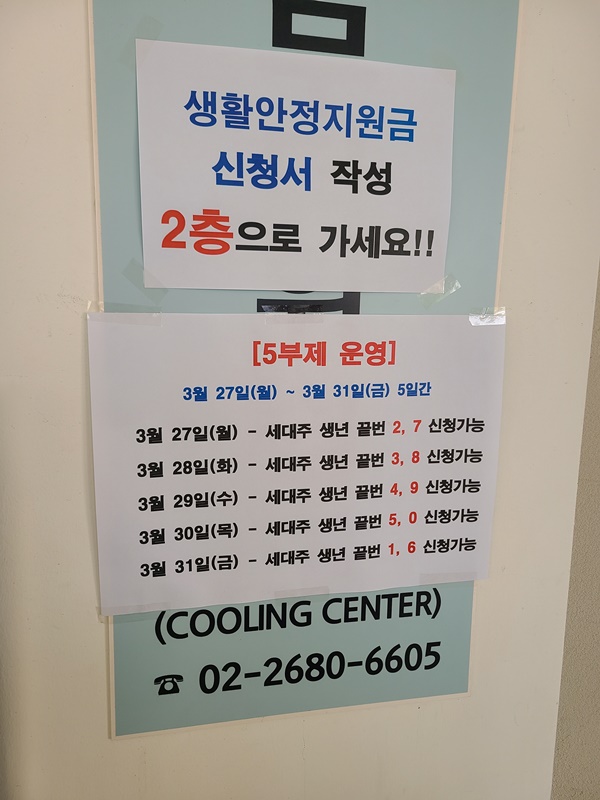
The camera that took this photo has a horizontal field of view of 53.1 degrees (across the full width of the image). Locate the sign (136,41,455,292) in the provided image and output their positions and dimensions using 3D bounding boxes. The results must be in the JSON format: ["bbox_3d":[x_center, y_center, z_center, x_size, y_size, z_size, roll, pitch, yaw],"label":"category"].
[{"bbox_3d":[0.005,-0.210,0.563,0.297,0.210,0.005,-1,10,-12],"label":"sign"}]

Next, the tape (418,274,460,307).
[{"bbox_3d":[0.143,-0.111,0.611,0.045,0.019,0.003,-34,15,-5],"label":"tape"}]

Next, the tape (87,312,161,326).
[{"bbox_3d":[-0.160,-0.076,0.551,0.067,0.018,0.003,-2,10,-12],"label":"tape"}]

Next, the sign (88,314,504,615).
[{"bbox_3d":[0.011,0.063,0.611,0.420,0.297,0.005,-1,10,-12],"label":"sign"}]

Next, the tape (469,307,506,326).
[{"bbox_3d":[0.196,-0.086,0.627,0.043,0.020,0.003,-2,10,-12],"label":"tape"}]

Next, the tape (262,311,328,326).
[{"bbox_3d":[-0.004,-0.081,0.584,0.065,0.018,0.003,-2,10,-12],"label":"tape"}]

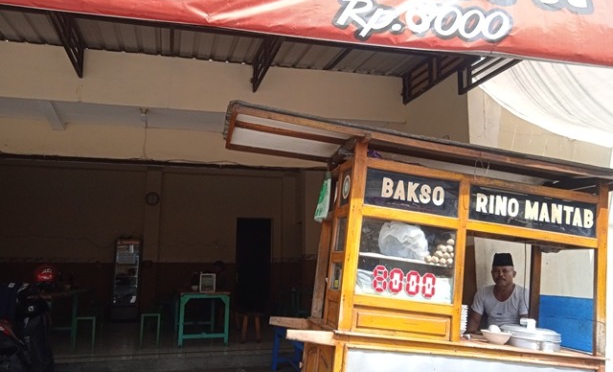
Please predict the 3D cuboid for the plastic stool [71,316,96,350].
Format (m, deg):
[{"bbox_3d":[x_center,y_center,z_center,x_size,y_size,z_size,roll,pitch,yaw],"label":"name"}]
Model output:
[{"bbox_3d":[-2.883,1.928,6.520,0.260,0.430,0.270,2,-9,-13],"label":"plastic stool"}]

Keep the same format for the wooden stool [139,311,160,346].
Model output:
[{"bbox_3d":[-2.139,1.977,6.845,0.260,0.440,0.270,2,-9,-13],"label":"wooden stool"}]

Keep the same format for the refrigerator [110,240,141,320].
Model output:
[{"bbox_3d":[-3.605,1.882,9.990,0.510,1.600,0.520,2,-9,-13],"label":"refrigerator"}]

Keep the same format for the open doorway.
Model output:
[{"bbox_3d":[-1.174,1.783,11.050,0.840,2.120,0.120,2,-9,-13],"label":"open doorway"}]

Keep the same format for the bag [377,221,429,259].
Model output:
[{"bbox_3d":[0.518,0.289,2.650,0.260,0.185,0.220,9,-10,-10],"label":"bag"}]

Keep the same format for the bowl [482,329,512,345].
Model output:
[{"bbox_3d":[1.026,0.817,2.670,0.170,0.072,0.170,7,-10,1],"label":"bowl"}]

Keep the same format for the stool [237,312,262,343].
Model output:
[{"bbox_3d":[-0.830,2.050,7.242,0.320,0.430,0.320,2,-9,-13],"label":"stool"}]

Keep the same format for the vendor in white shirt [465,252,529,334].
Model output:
[{"bbox_3d":[1.424,1.165,3.513,0.520,1.367,0.620,-1,-9,7],"label":"vendor in white shirt"}]

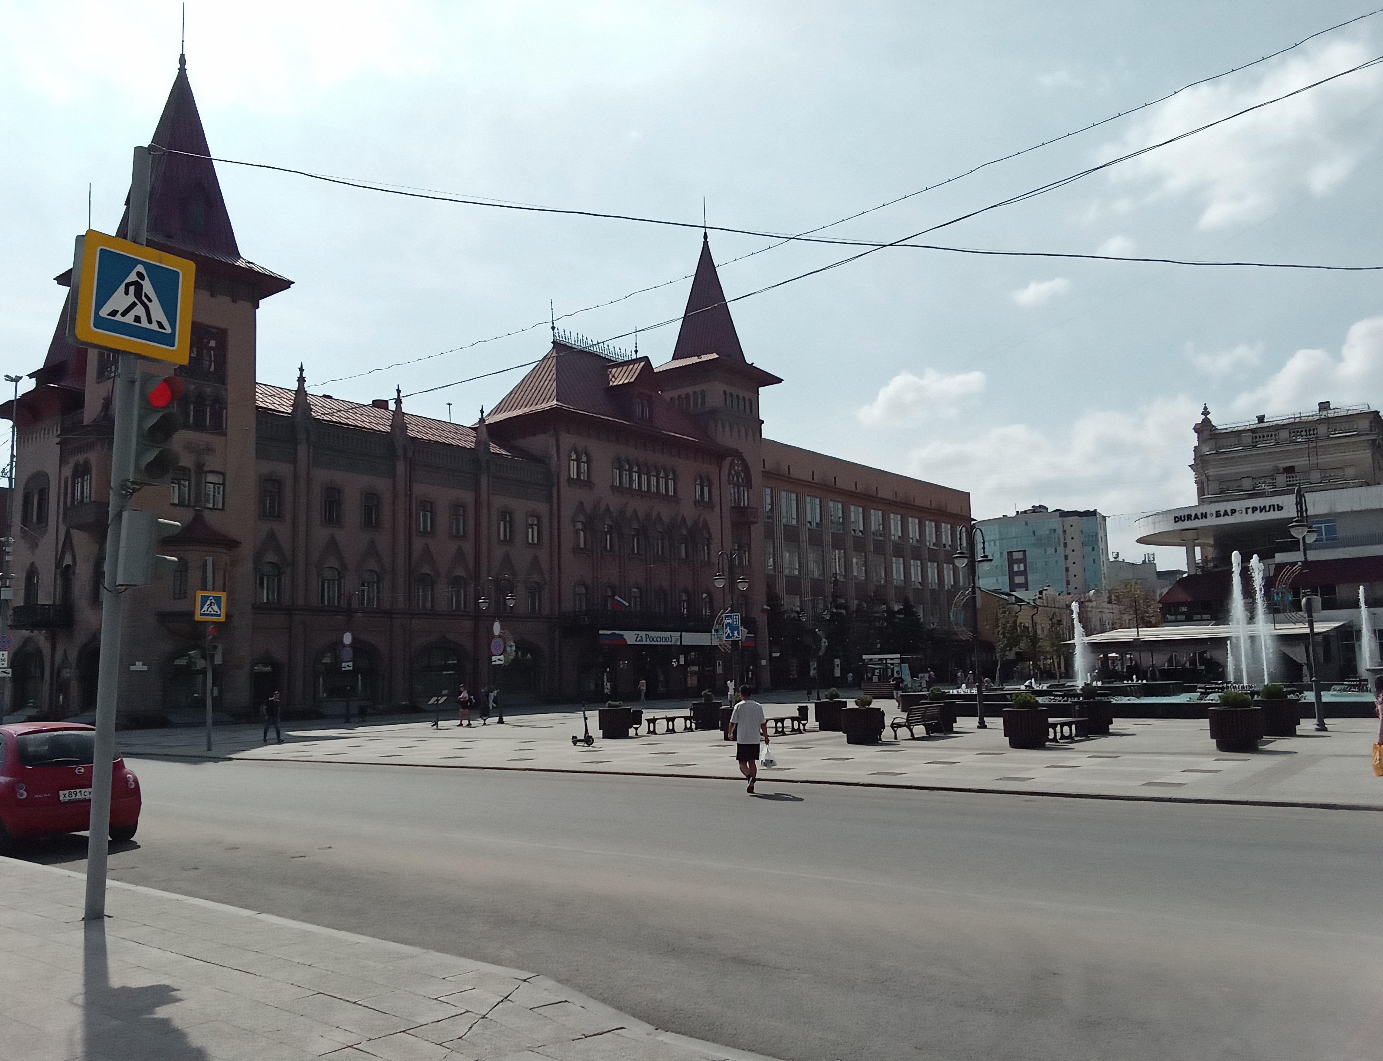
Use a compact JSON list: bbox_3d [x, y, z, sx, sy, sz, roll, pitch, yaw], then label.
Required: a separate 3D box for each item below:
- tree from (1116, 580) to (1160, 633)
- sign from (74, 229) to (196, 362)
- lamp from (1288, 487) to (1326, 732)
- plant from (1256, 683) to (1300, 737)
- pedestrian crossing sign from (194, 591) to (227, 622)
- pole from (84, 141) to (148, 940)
[{"bbox_3d":[37.217,8.362,84.501,3.800,8.600,3.800,-4,-7,24],"label":"tree"},{"bbox_3d":[-4.560,-1.910,8.440,0.060,0.900,0.900,-7,-11,35],"label":"sign"},{"bbox_3d":[15.952,2.012,26.329,0.520,6.150,1.950,-6,-9,39],"label":"lamp"},{"bbox_3d":[14.757,4.520,25.837,1.000,1.320,1.000,-6,-9,29],"label":"plant"},{"bbox_3d":[-14.500,2.310,30.850,0.060,0.900,0.900,-8,-10,40],"label":"pedestrian crossing sign"},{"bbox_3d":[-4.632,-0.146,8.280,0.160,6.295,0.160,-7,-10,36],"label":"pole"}]

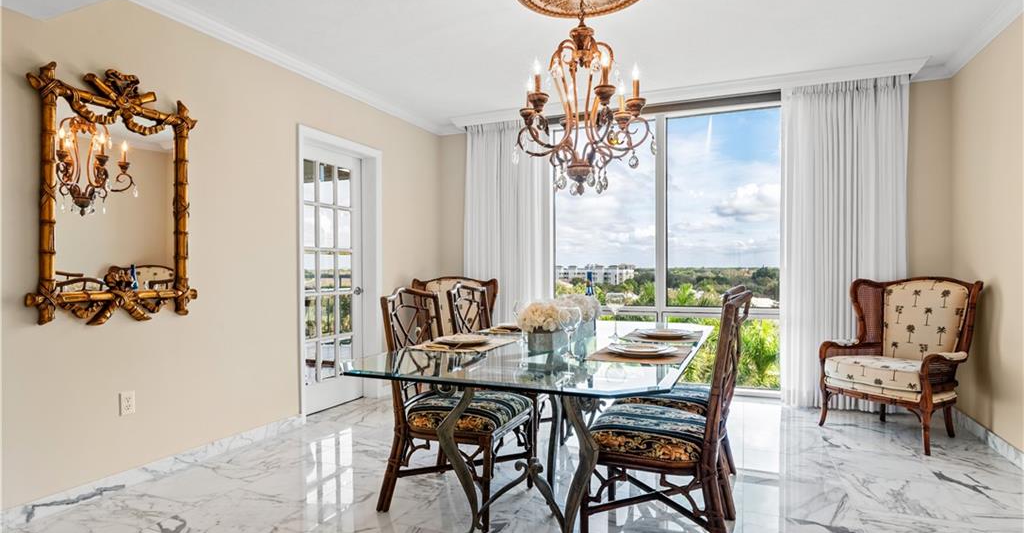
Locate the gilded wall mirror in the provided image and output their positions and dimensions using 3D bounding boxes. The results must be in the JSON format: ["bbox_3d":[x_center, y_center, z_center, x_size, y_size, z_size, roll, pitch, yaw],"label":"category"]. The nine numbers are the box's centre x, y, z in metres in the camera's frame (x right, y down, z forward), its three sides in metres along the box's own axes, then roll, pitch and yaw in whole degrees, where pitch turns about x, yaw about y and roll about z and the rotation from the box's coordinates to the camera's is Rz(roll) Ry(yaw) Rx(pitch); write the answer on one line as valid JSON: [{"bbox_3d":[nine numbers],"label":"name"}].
[{"bbox_3d":[-1.904,-0.323,2.790,0.075,1.140,0.790,-1,0,23],"label":"gilded wall mirror"}]

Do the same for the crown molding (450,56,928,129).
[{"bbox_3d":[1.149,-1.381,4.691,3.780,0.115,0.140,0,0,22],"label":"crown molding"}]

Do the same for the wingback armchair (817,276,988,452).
[{"bbox_3d":[2.557,0.583,3.777,0.700,1.035,0.740,0,0,-27],"label":"wingback armchair"}]

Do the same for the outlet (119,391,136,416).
[{"bbox_3d":[-1.909,0.680,2.836,0.010,0.116,0.072,-1,0,23],"label":"outlet"}]

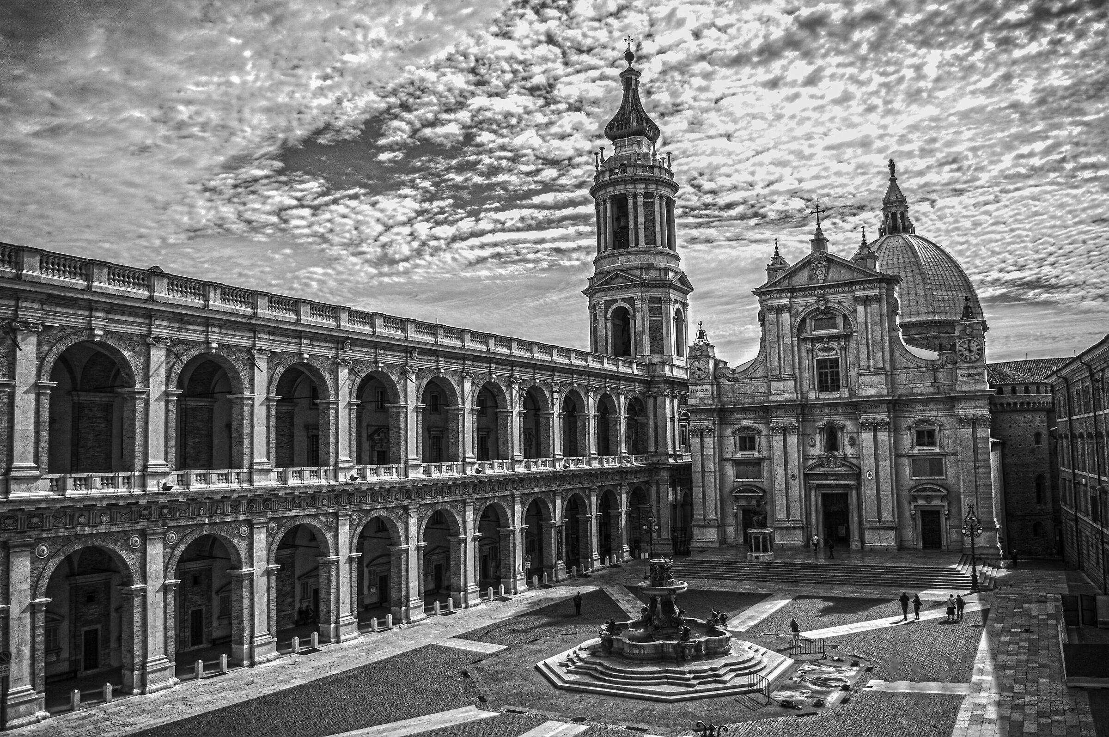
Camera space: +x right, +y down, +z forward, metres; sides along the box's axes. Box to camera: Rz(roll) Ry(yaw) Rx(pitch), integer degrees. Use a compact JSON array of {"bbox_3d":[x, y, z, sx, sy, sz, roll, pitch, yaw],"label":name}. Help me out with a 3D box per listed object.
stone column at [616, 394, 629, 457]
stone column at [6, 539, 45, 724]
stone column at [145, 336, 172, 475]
[{"bbox_3d":[7.382,6.373,92.551,0.811,6.933,1.304,-5,-7,31],"label":"stone column"},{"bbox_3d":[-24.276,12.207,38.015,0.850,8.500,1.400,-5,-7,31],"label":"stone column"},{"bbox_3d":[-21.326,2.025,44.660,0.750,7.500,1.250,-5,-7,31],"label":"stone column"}]

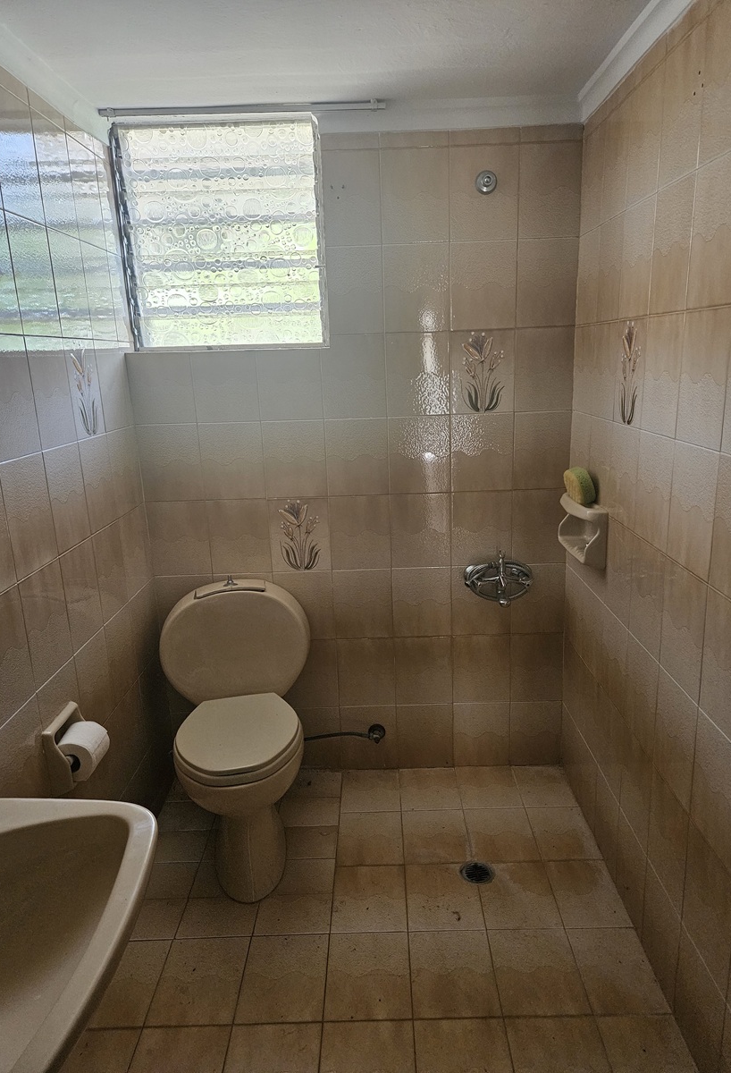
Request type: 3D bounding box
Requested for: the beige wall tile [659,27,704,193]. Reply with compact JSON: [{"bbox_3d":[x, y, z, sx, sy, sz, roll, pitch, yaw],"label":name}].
[{"bbox_3d":[0.623,-0.834,1.401,0.010,0.250,0.199,-2,14,1],"label":"beige wall tile"}]

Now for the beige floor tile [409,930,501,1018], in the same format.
[{"bbox_3d":[0.210,1.055,1.722,0.199,0.010,0.249,-2,14,1],"label":"beige floor tile"}]

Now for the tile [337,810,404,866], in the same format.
[{"bbox_3d":[0.017,0.939,2.212,0.202,0.010,0.257,-2,14,1],"label":"tile"}]

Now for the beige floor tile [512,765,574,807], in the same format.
[{"bbox_3d":[0.614,0.858,2.448,0.178,0.012,0.250,-2,15,1],"label":"beige floor tile"}]

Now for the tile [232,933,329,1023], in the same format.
[{"bbox_3d":[-0.194,1.069,1.731,0.200,0.010,0.251,-2,14,1],"label":"tile"}]

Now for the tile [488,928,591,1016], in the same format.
[{"bbox_3d":[0.411,1.049,1.717,0.199,0.010,0.249,-2,14,1],"label":"tile"}]

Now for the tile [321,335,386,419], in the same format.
[{"bbox_3d":[-0.035,-0.497,2.216,0.200,0.252,0.012,-2,16,1],"label":"tile"}]

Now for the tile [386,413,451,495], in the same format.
[{"bbox_3d":[0.175,-0.264,2.294,0.200,0.251,0.010,-2,14,1],"label":"tile"}]

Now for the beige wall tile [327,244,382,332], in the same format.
[{"bbox_3d":[-0.030,-0.739,2.149,0.170,0.250,0.010,-2,16,2],"label":"beige wall tile"}]

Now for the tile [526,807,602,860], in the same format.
[{"bbox_3d":[0.611,0.921,2.206,0.178,0.012,0.250,-2,15,1],"label":"tile"}]

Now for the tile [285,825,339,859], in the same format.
[{"bbox_3d":[-0.188,0.950,2.198,0.200,0.010,0.149,-2,14,1],"label":"tile"}]

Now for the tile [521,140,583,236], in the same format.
[{"bbox_3d":[0.534,-1.001,2.067,0.179,0.252,0.012,-2,16,1],"label":"tile"}]

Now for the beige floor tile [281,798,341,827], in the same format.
[{"bbox_3d":[-0.184,0.914,2.354,0.198,0.010,0.156,-2,14,1],"label":"beige floor tile"}]

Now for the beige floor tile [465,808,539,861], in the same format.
[{"bbox_3d":[0.418,0.922,2.203,0.200,0.010,0.250,-2,14,1],"label":"beige floor tile"}]

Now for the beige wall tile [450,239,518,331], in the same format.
[{"bbox_3d":[0.355,-0.752,2.139,0.200,0.252,0.012,-2,16,1],"label":"beige wall tile"}]

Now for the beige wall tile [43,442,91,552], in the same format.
[{"bbox_3d":[-0.741,-0.096,1.768,0.010,0.250,0.199,-2,14,1],"label":"beige wall tile"}]

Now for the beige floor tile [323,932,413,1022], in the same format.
[{"bbox_3d":[0.009,1.060,1.722,0.203,0.010,0.254,-2,14,1],"label":"beige floor tile"}]

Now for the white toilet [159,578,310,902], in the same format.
[{"bbox_3d":[-0.373,0.569,2.122,0.481,0.775,0.650,-4,15,-8],"label":"white toilet"}]

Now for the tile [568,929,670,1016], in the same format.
[{"bbox_3d":[0.598,1.036,1.705,0.175,0.010,0.248,-2,14,1],"label":"tile"}]

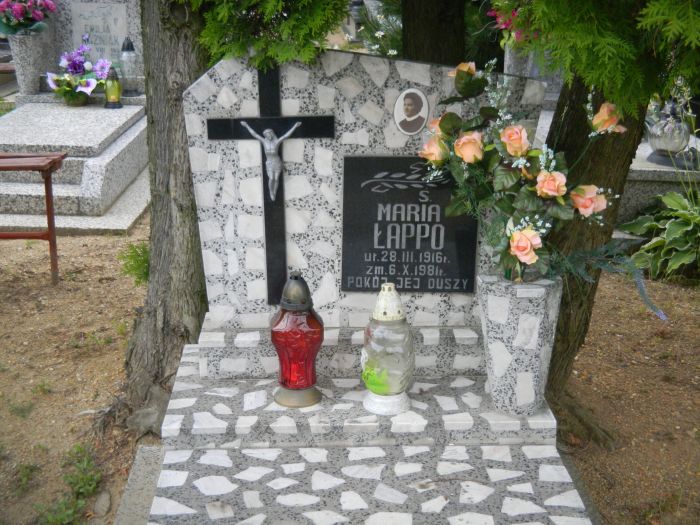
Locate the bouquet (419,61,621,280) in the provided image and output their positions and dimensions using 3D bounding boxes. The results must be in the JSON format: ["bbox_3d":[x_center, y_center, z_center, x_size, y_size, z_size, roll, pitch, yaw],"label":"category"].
[{"bbox_3d":[0.349,-0.176,2.286,0.415,0.463,0.280,0,18,-2],"label":"bouquet"}]

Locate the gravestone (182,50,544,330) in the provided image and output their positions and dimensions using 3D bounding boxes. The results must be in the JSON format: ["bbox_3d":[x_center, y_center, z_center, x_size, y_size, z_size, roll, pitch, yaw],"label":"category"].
[{"bbox_3d":[0.032,-0.171,2.564,0.803,0.657,0.075,0,18,-2],"label":"gravestone"}]

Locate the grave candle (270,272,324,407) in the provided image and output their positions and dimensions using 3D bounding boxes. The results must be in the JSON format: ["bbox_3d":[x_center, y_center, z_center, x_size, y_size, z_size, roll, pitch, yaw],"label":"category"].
[{"bbox_3d":[-0.115,0.162,2.430,0.118,0.286,0.118,0,18,-2],"label":"grave candle"}]

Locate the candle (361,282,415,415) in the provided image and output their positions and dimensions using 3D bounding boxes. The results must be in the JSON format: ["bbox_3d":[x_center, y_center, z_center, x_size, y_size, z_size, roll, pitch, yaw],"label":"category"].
[{"bbox_3d":[0.081,0.179,2.396,0.116,0.277,0.116,0,18,-2],"label":"candle"}]

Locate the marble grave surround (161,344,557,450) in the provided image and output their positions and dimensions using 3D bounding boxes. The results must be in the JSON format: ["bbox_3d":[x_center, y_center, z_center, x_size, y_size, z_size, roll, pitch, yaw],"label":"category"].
[{"bbox_3d":[0.014,0.297,2.566,0.830,0.053,0.460,0,18,-2],"label":"marble grave surround"}]

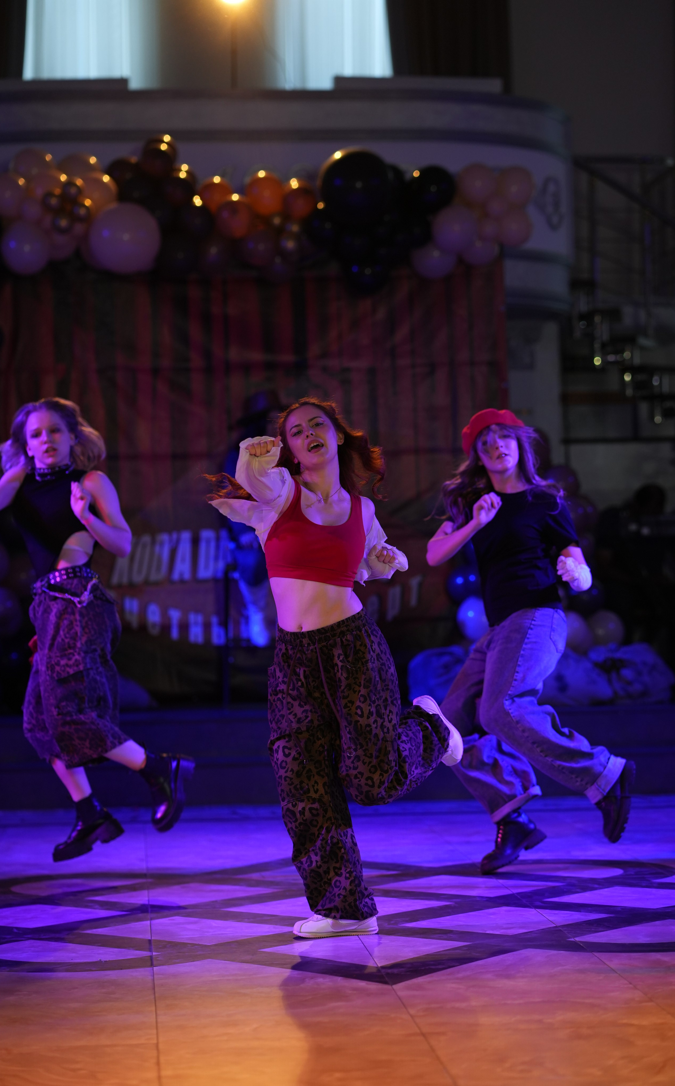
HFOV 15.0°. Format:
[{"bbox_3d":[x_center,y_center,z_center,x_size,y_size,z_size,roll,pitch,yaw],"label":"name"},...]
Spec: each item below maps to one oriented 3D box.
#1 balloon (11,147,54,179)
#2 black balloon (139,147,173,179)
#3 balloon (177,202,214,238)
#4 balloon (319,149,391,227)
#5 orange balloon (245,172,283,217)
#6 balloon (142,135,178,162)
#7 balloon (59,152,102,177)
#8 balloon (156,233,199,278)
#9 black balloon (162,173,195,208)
[{"bbox_3d":[-1.733,-2.116,14.520,0.245,0.245,0.245,-1,-1,-3],"label":"balloon"},{"bbox_3d":[-0.967,-2.038,13.750,0.178,0.182,0.178,0,-1,-5],"label":"black balloon"},{"bbox_3d":[-0.792,-1.806,14.365,0.209,0.214,0.209,-1,-1,-3],"label":"balloon"},{"bbox_3d":[0.093,-1.897,13.700,0.390,0.417,0.390,0,-1,-5],"label":"balloon"},{"bbox_3d":[-0.415,-1.973,14.489,0.216,0.259,0.225,-1,-1,-3],"label":"orange balloon"},{"bbox_3d":[-1.004,-2.209,14.511,0.202,0.211,0.207,-1,-1,-3],"label":"balloon"},{"bbox_3d":[-1.321,-1.897,13.165,0.218,0.218,0.218,-1,-1,-5],"label":"balloon"},{"bbox_3d":[-0.866,-1.548,13.800,0.228,0.242,0.228,0,-1,-5],"label":"balloon"},{"bbox_3d":[-0.856,-1.891,13.750,0.187,0.191,0.187,0,-1,-5],"label":"black balloon"}]

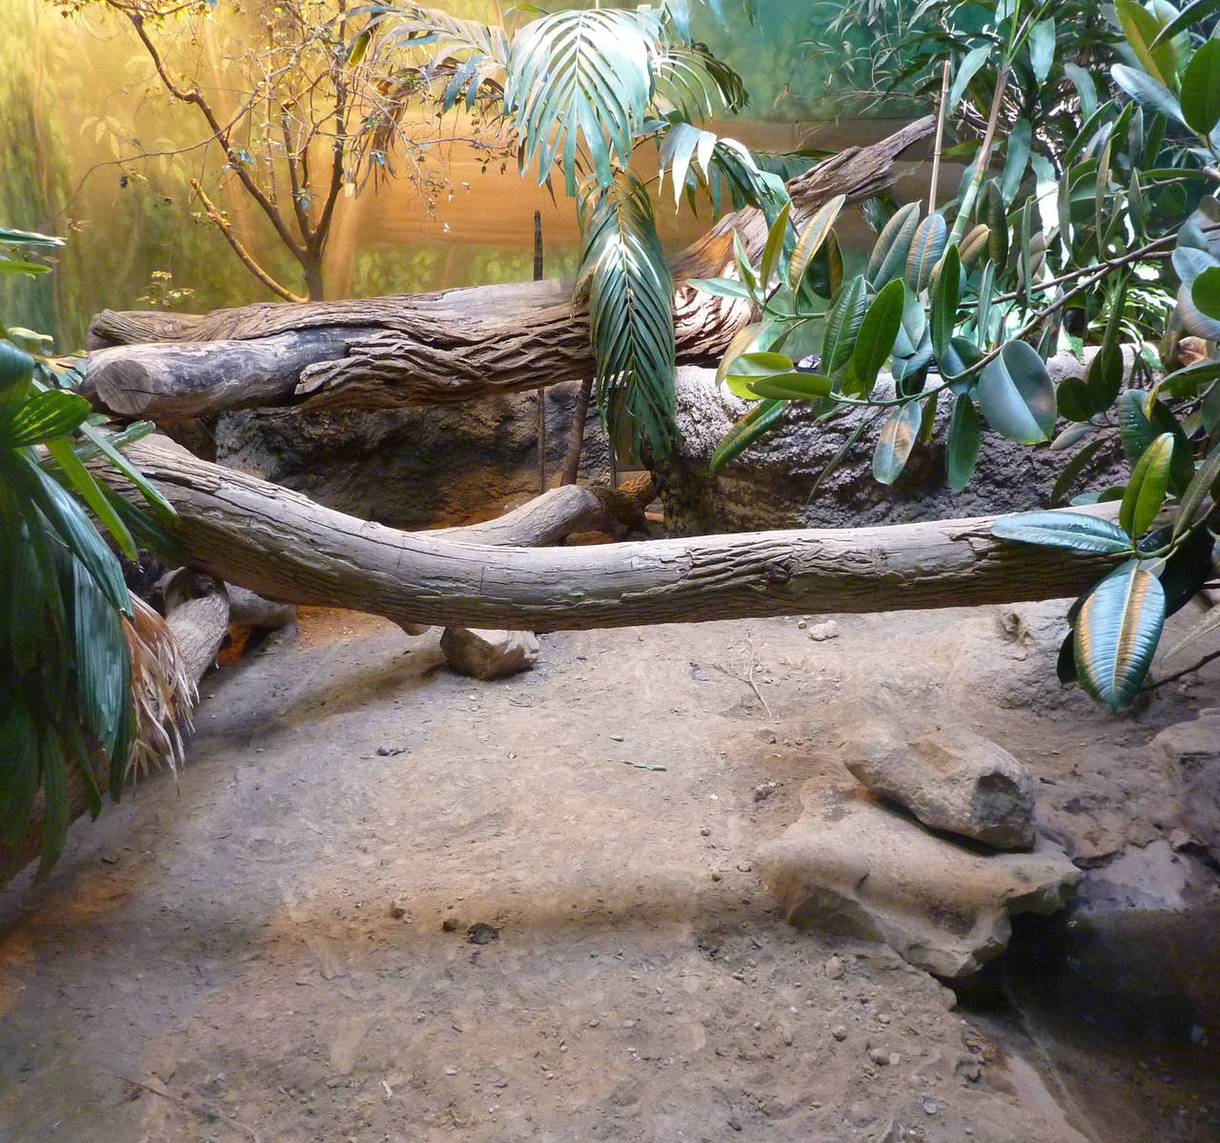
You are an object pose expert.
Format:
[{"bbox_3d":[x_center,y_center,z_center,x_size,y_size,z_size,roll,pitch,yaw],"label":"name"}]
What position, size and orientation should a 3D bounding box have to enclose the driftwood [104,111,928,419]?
[{"bbox_3d":[-0.233,-0.951,3.349,2.600,0.776,0.504,-2,20,-6],"label":"driftwood"}]

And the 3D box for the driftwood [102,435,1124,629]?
[{"bbox_3d":[0.126,-0.125,2.597,2.347,0.436,0.320,-3,20,-8],"label":"driftwood"}]

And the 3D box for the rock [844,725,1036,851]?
[{"bbox_3d":[0.509,0.323,1.707,0.276,0.145,0.184,12,23,30],"label":"rock"}]

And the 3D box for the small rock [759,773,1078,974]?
[{"bbox_3d":[0.456,0.436,1.666,0.417,0.155,0.359,15,25,35],"label":"small rock"}]

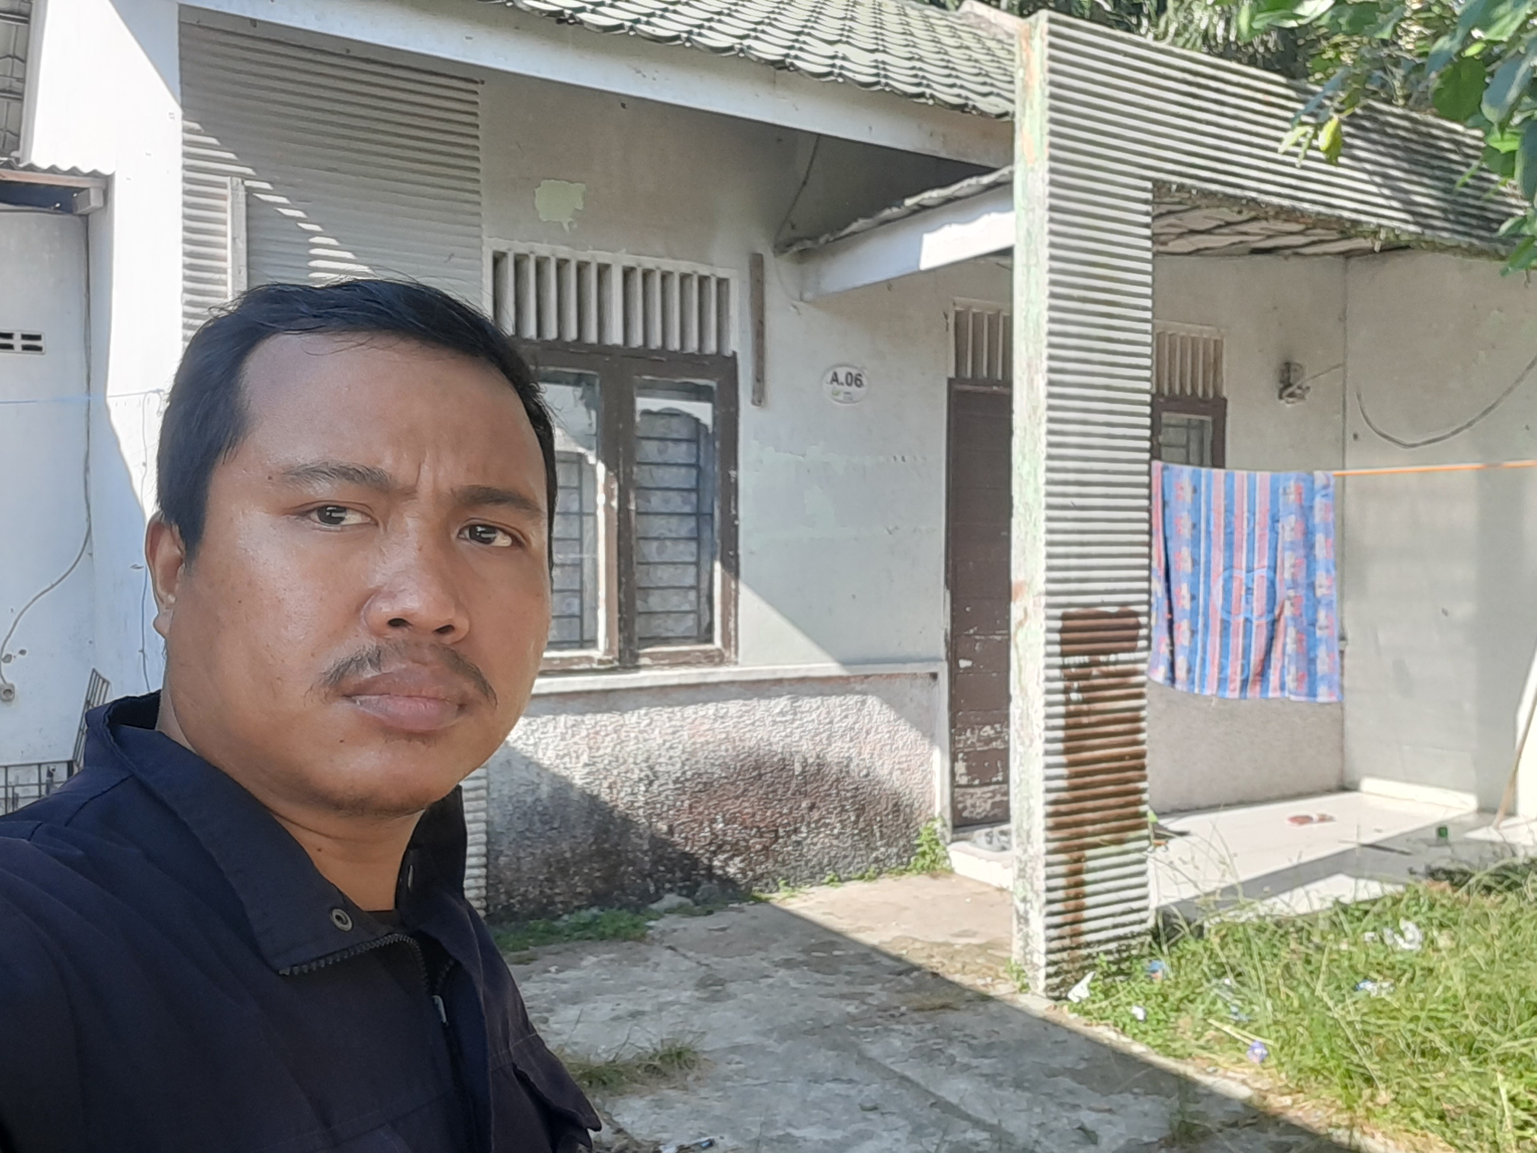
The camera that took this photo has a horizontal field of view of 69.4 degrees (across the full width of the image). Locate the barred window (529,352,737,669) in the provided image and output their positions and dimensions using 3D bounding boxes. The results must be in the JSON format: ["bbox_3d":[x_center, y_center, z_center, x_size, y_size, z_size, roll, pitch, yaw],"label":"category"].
[{"bbox_3d":[-0.640,-0.291,4.644,1.104,1.368,0.100,0,1,-27],"label":"barred window"}]

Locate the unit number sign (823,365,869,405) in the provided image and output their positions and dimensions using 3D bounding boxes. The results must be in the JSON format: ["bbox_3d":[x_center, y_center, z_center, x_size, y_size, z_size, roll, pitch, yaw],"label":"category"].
[{"bbox_3d":[0.360,-0.881,5.098,0.247,0.188,0.020,0,1,-27],"label":"unit number sign"}]

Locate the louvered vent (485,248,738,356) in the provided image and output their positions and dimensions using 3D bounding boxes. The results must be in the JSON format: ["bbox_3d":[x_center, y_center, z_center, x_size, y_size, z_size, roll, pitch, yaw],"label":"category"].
[{"bbox_3d":[-0.639,-1.147,4.636,1.089,0.351,0.100,0,1,-27],"label":"louvered vent"}]

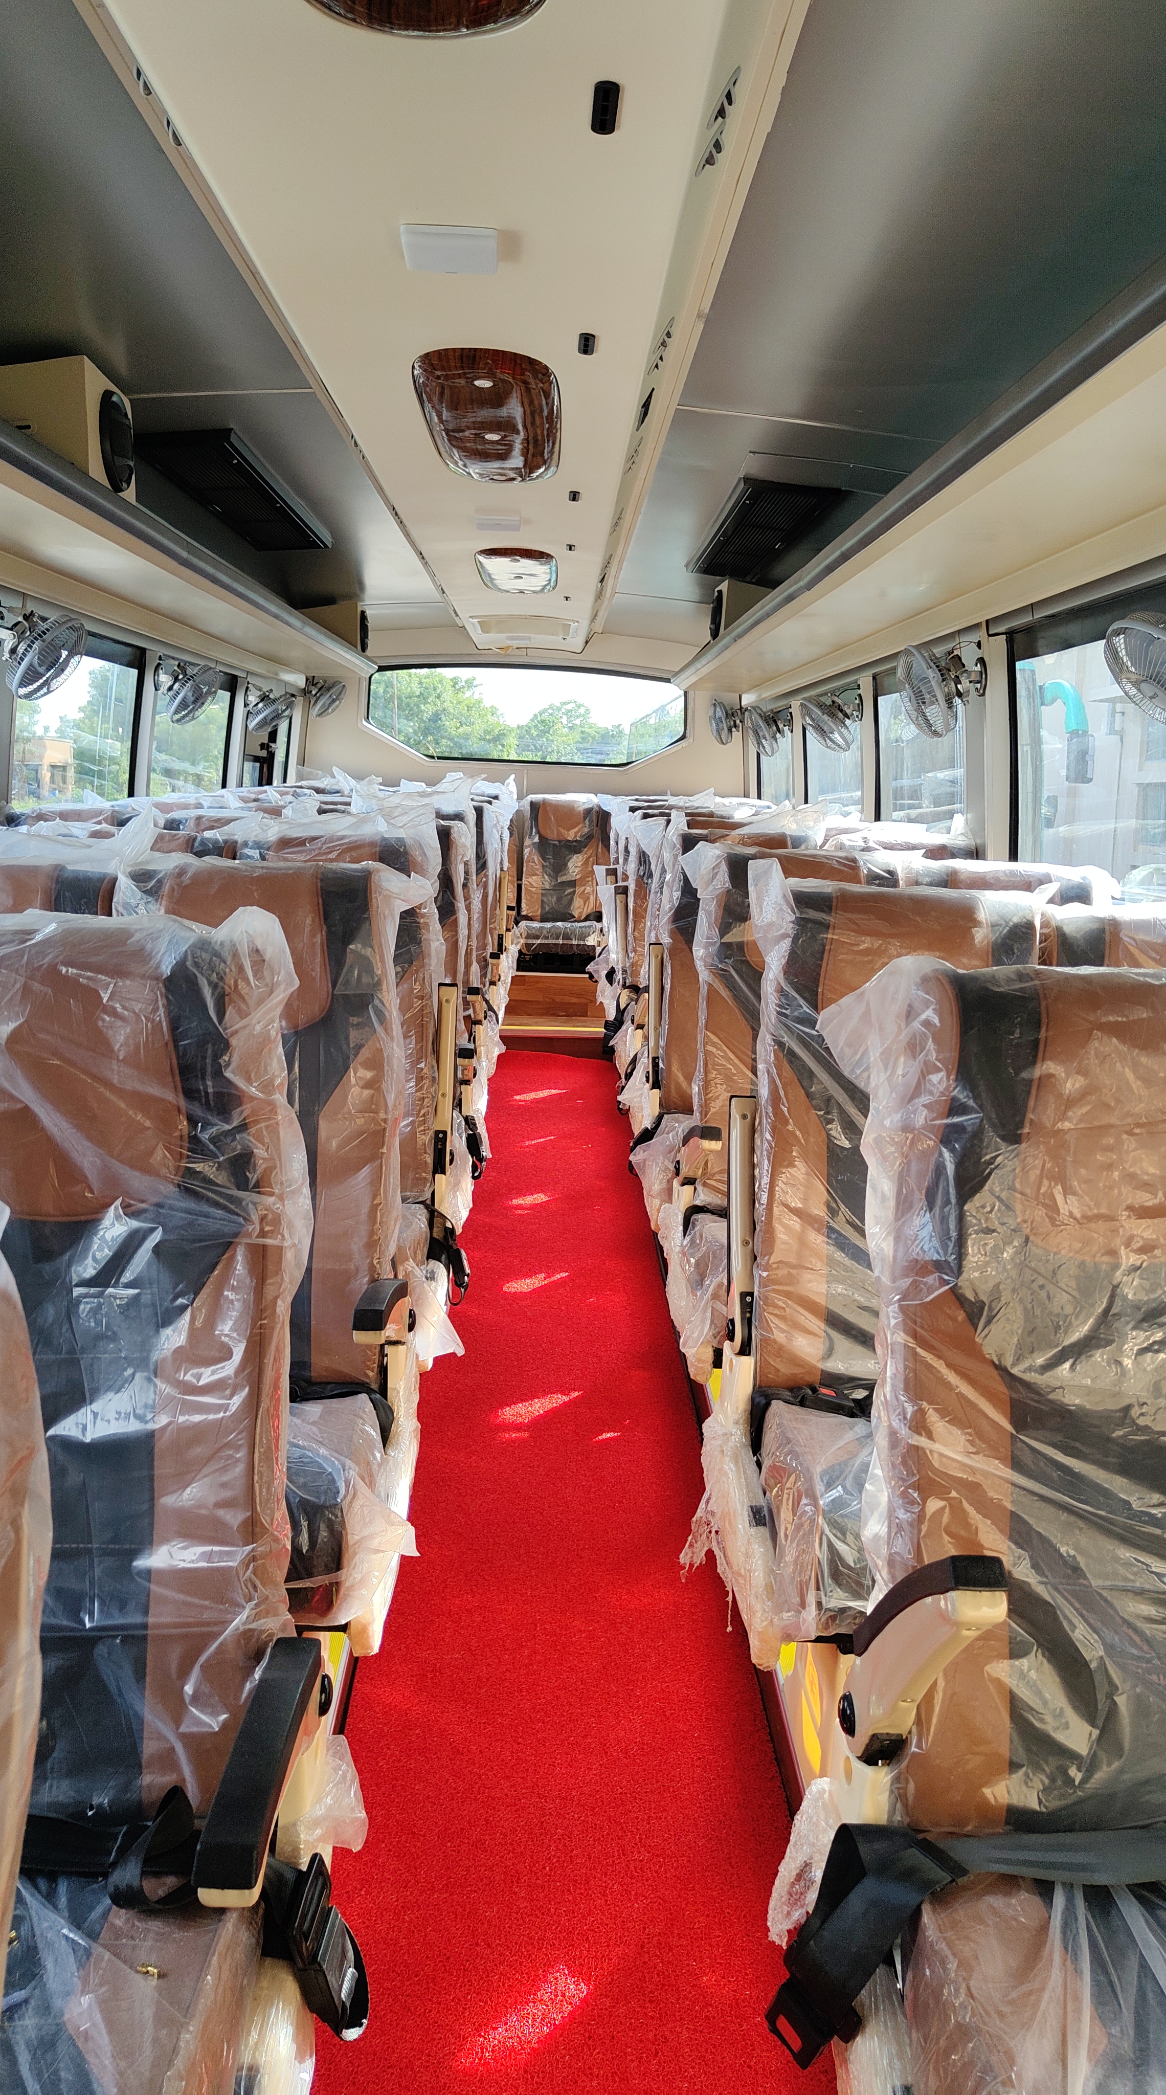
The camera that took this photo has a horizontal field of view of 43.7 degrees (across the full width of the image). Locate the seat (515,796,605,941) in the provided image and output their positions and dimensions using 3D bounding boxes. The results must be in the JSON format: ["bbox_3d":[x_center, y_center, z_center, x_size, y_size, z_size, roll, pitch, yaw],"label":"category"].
[{"bbox_3d":[-0.126,-0.864,7.468,0.440,0.850,0.700,1,11,-1],"label":"seat"}]

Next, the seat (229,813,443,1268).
[{"bbox_3d":[-0.515,0.152,2.745,0.430,1.040,0.720,1,11,-1],"label":"seat"}]

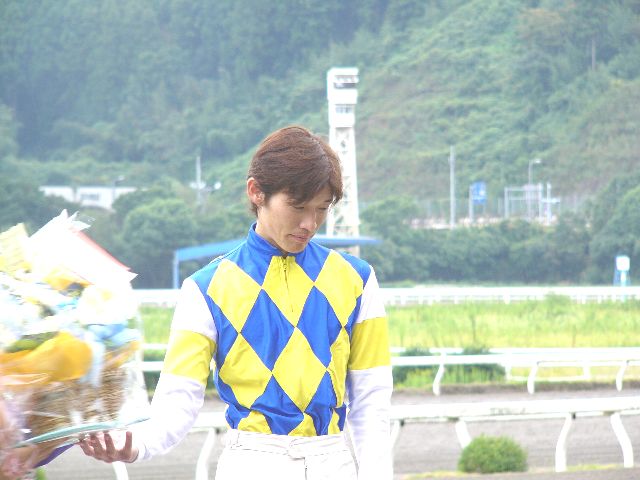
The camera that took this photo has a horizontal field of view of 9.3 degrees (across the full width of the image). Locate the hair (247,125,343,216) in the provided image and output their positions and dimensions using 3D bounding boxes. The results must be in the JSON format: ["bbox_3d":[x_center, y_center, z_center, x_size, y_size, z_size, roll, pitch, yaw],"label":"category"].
[{"bbox_3d":[-0.051,-0.120,7.903,0.177,0.210,0.210,0,25,-36],"label":"hair"}]

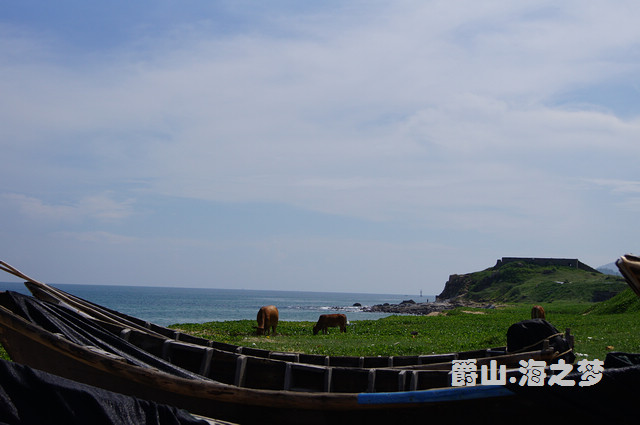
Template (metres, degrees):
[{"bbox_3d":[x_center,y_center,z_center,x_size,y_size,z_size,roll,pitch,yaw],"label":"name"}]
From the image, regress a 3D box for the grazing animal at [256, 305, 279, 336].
[{"bbox_3d":[-2.134,4.317,42.500,0.600,1.240,1.850,1,-4,16],"label":"grazing animal"}]

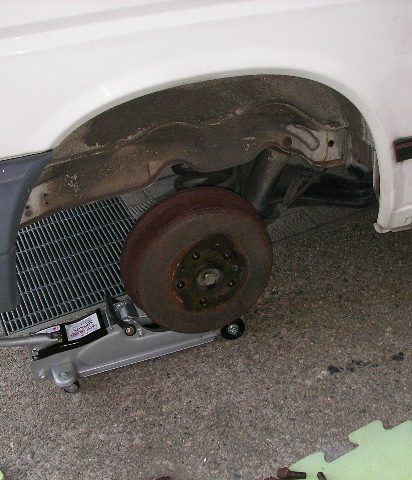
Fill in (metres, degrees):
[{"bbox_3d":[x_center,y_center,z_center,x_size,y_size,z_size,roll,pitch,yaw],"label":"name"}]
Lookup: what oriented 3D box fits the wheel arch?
[{"bbox_3d":[-0.017,-0.171,1.397,0.690,0.360,0.360,-15,32,-14],"label":"wheel arch"}]

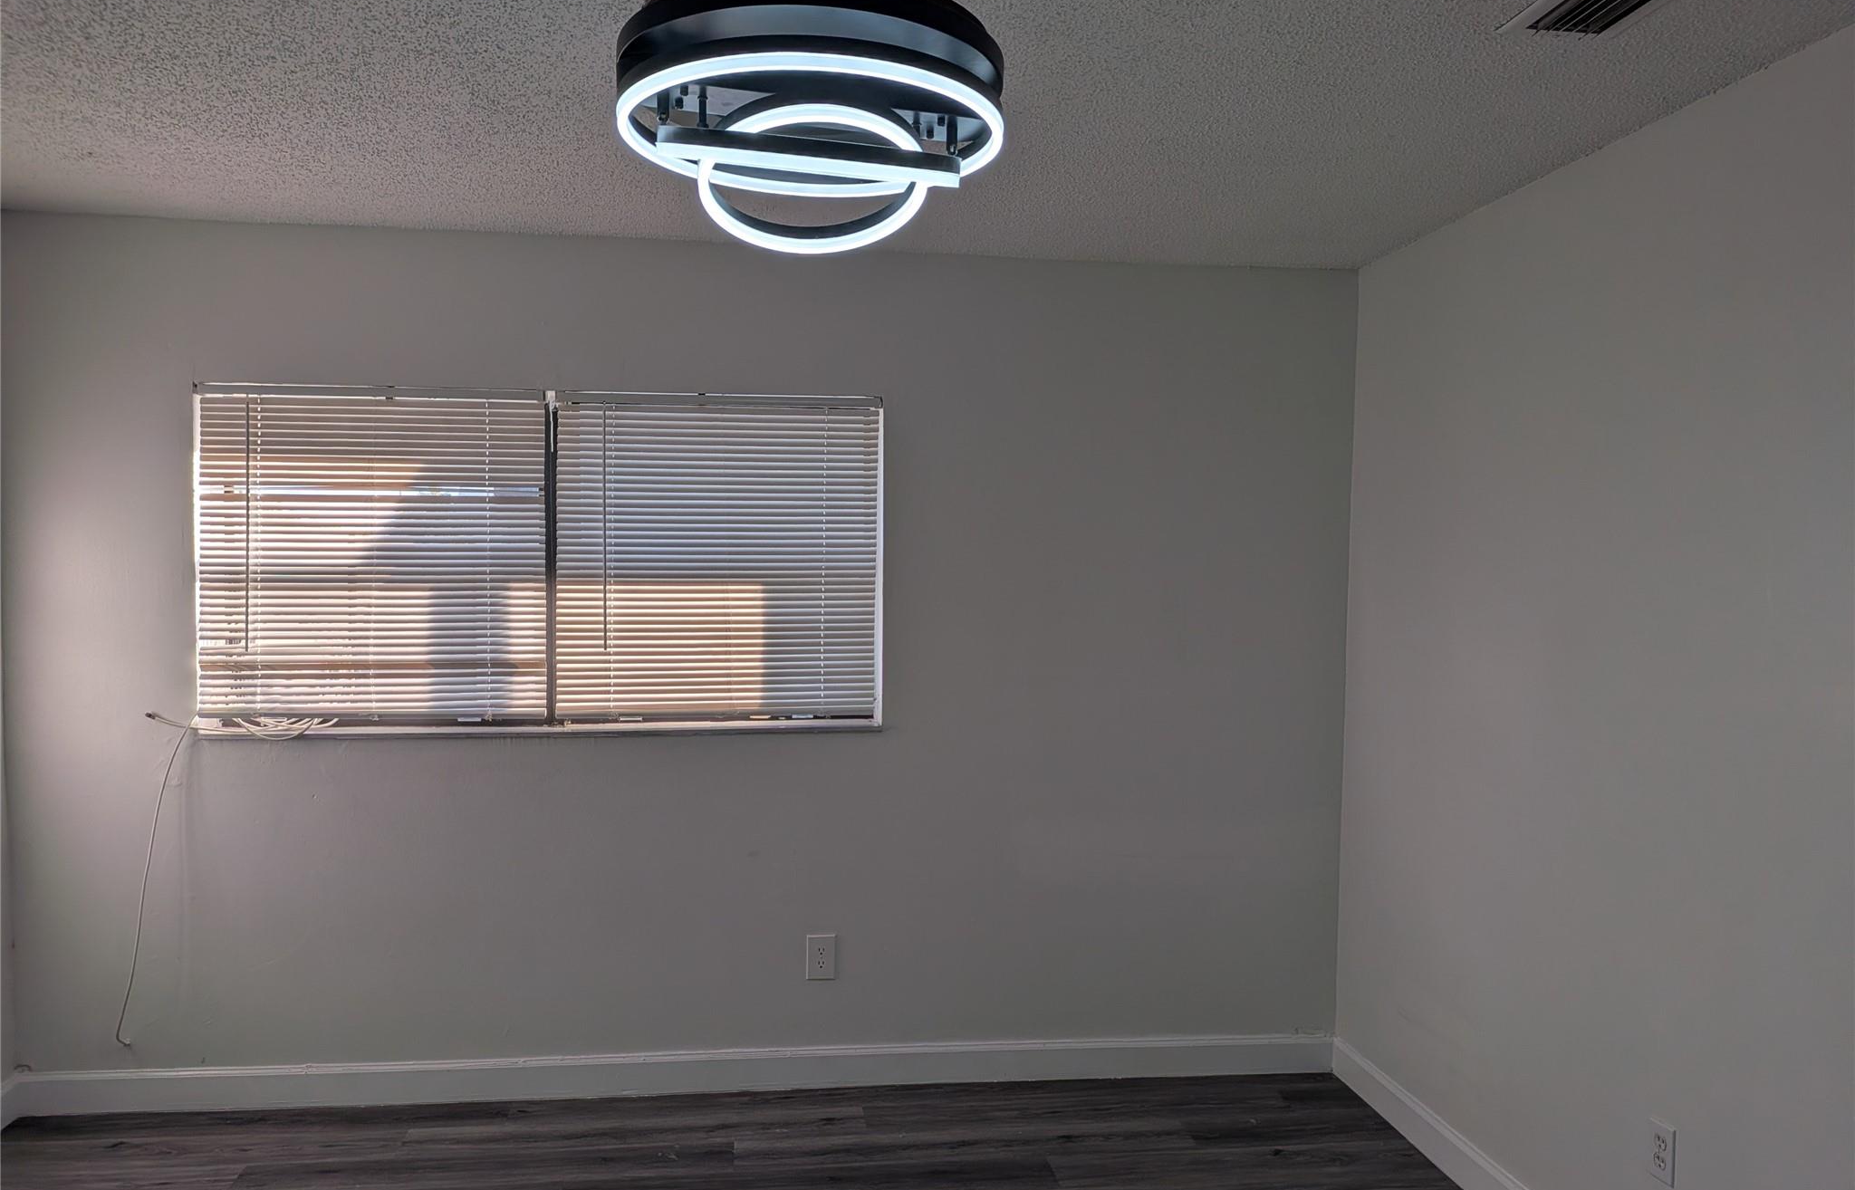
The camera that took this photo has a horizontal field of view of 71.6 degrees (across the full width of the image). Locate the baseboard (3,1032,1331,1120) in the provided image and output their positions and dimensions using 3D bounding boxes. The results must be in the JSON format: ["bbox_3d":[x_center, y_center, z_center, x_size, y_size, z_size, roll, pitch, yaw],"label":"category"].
[{"bbox_3d":[-0.604,1.377,3.711,3.755,0.122,0.015,1,1,-7],"label":"baseboard"}]

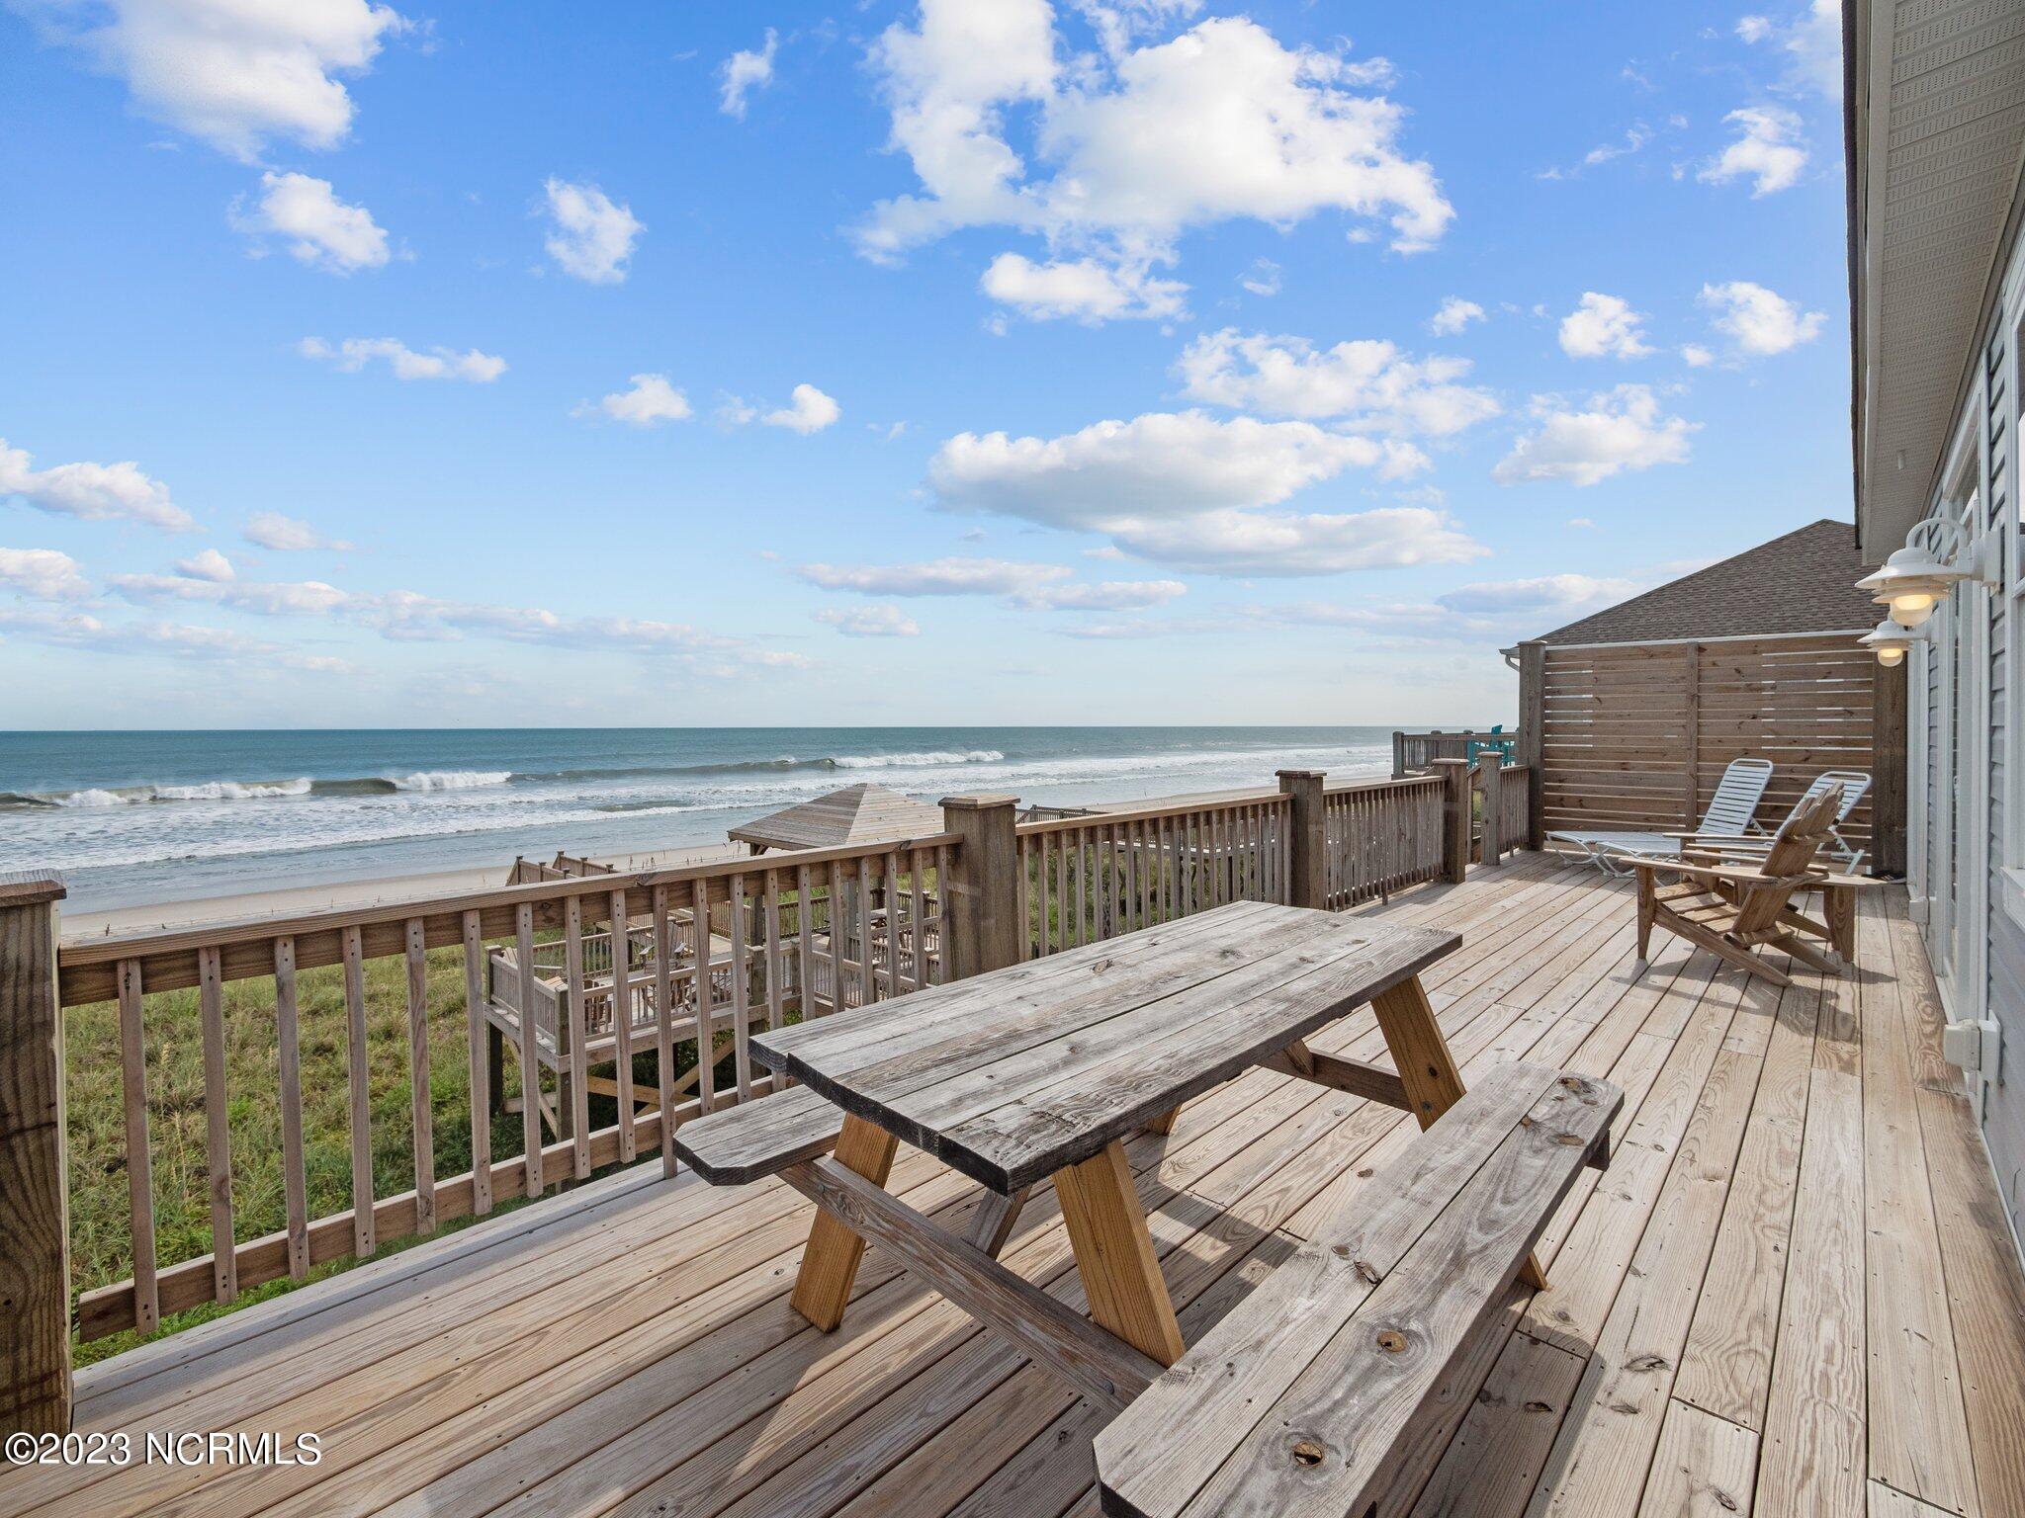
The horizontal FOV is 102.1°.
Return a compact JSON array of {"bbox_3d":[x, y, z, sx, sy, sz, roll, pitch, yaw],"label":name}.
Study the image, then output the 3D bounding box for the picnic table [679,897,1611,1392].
[{"bbox_3d":[0.406,0.914,1.988,1.840,0.780,1.470,-2,3,-44],"label":"picnic table"}]

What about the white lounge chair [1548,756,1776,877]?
[{"bbox_3d":[6.152,0.537,7.796,1.700,1.060,0.630,0,2,7],"label":"white lounge chair"}]

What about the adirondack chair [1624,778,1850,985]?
[{"bbox_3d":[4.217,0.663,4.761,0.780,1.050,0.880,-1,2,-28],"label":"adirondack chair"}]

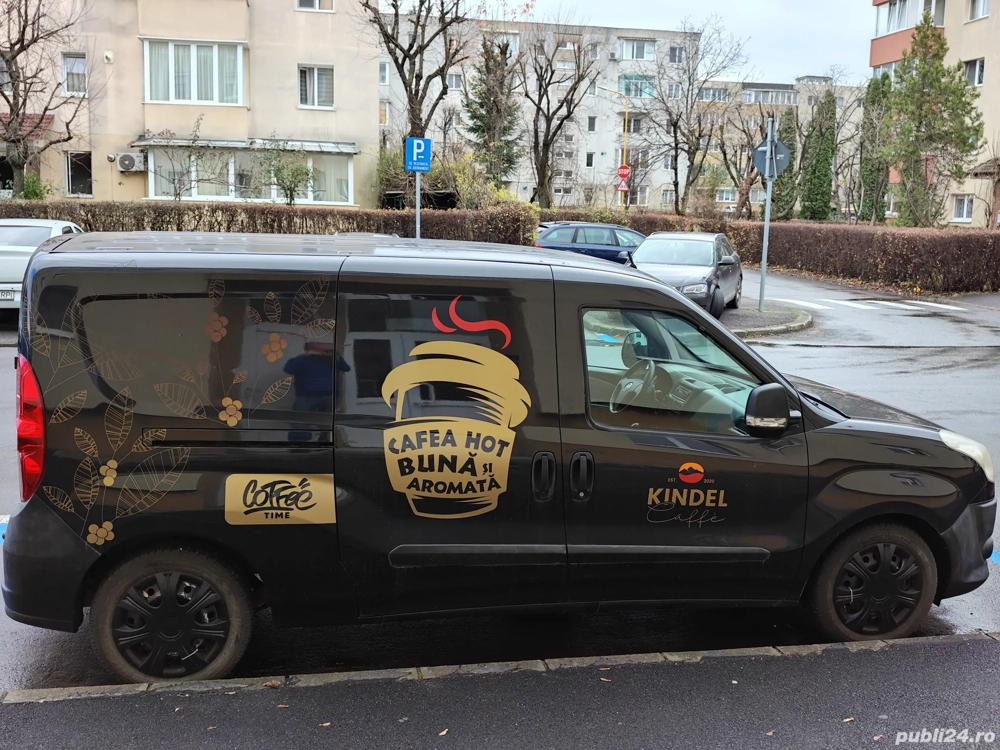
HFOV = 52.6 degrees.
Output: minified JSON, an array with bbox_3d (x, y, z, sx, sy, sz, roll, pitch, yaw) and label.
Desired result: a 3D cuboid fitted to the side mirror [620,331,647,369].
[{"bbox_3d":[0.839,-0.140,6.170,0.110,0.225,0.190,-3,9,-30],"label":"side mirror"}]

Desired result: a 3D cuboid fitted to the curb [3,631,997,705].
[{"bbox_3d":[0.213,1.256,4.171,4.300,0.140,0.130,0,8,-11],"label":"curb"}]

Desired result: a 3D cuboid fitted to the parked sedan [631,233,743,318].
[{"bbox_3d":[3.268,-1.816,18.087,1.780,1.420,4.350,4,9,21],"label":"parked sedan"}]

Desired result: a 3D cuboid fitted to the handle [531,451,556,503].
[{"bbox_3d":[0.180,0.421,4.195,0.105,0.215,0.050,0,8,-12],"label":"handle"}]

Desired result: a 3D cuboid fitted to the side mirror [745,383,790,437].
[{"bbox_3d":[1.146,0.152,4.330,0.175,0.215,0.110,-4,10,-32],"label":"side mirror"}]

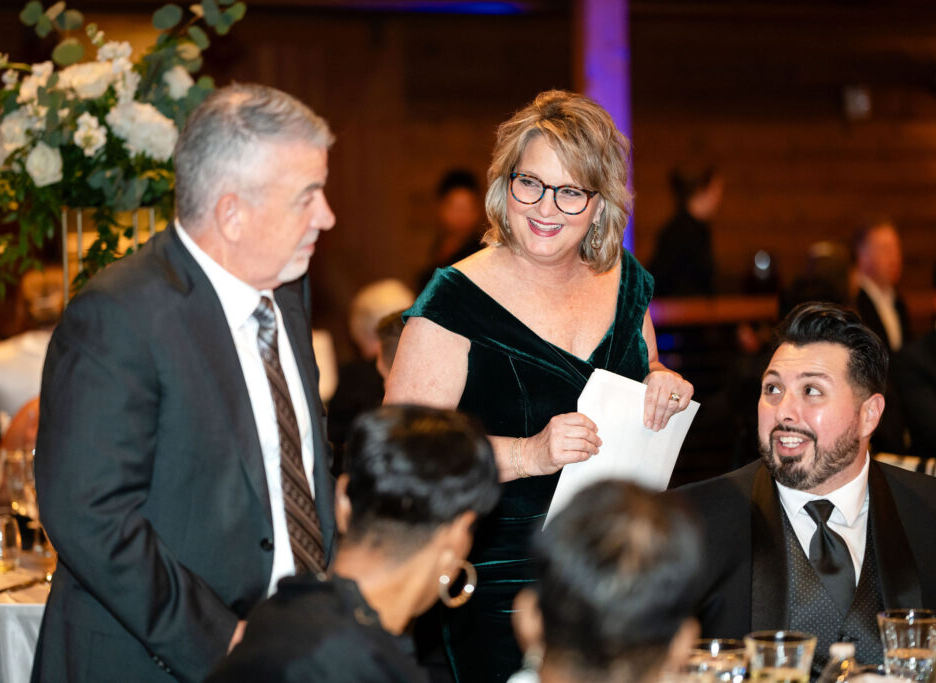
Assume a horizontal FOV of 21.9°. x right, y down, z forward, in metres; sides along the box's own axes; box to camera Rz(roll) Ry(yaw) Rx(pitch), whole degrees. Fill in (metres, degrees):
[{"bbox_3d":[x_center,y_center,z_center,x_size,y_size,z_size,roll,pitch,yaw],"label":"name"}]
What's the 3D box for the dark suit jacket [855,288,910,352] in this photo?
[{"bbox_3d":[1.410,0.090,8.500,0.320,0.600,0.460,2,3,42],"label":"dark suit jacket"}]

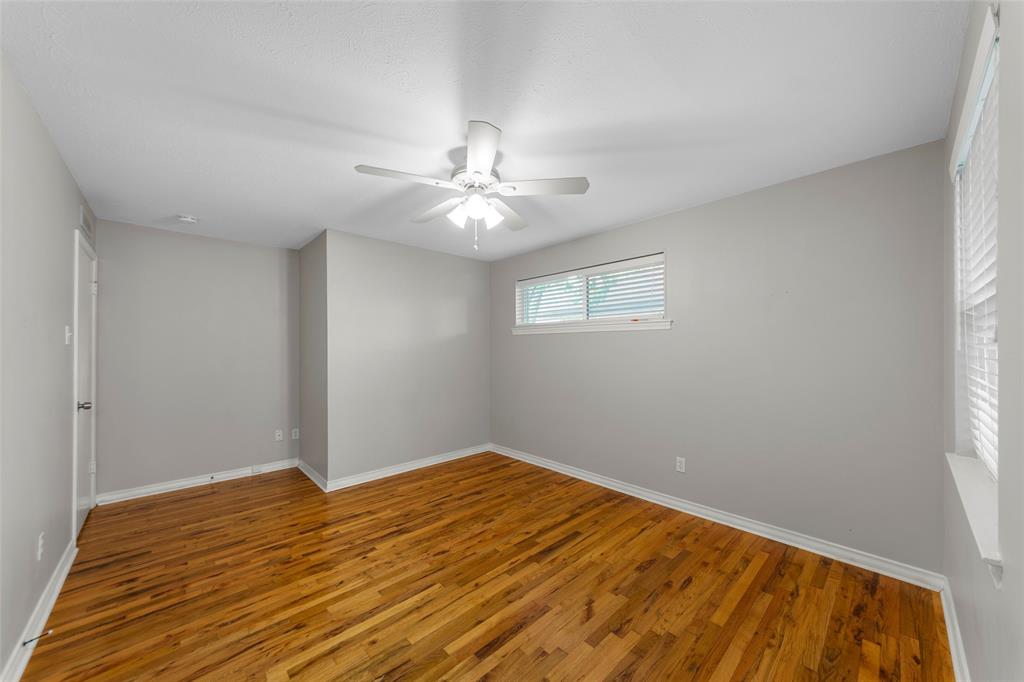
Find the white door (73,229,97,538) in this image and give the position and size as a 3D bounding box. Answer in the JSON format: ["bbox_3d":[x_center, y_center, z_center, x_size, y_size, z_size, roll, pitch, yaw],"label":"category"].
[{"bbox_3d":[-3.241,0.339,2.579,0.060,2.110,0.840,1,-1,-45],"label":"white door"}]

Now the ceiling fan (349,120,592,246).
[{"bbox_3d":[-0.214,-0.822,2.001,1.300,0.490,1.240,0,-1,-10],"label":"ceiling fan"}]

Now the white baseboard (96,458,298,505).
[{"bbox_3d":[-2.969,1.357,3.364,1.455,0.095,0.020,0,-1,-39],"label":"white baseboard"}]

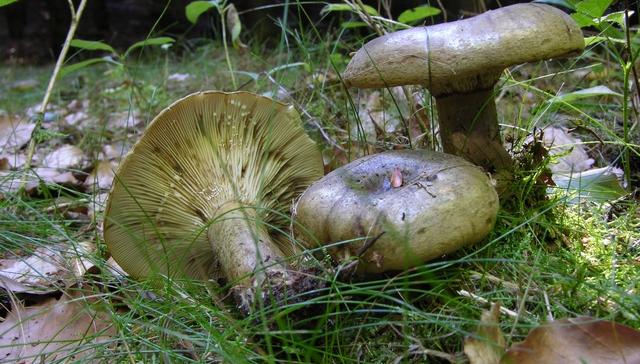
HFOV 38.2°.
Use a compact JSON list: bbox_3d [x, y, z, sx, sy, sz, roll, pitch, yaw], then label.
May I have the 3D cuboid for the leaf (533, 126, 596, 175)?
[{"bbox_3d":[0.158,-0.020,0.600,0.041,0.025,0.036,0,9,0],"label":"leaf"}]

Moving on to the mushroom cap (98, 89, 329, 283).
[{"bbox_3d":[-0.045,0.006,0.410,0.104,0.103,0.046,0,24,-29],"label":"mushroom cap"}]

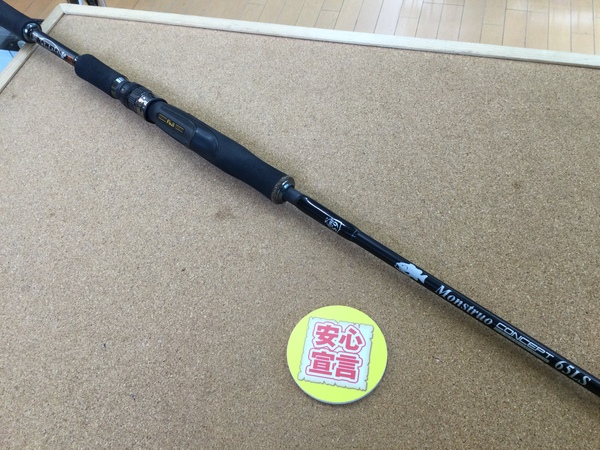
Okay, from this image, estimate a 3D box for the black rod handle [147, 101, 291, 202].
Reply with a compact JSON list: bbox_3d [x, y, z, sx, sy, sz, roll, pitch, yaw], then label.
[{"bbox_3d":[-0.084,-0.076,0.528,0.180,0.029,0.029,32,67,24],"label":"black rod handle"}]

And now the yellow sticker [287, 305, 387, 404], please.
[{"bbox_3d":[0.029,0.102,0.423,0.078,0.004,0.078,6,59,10],"label":"yellow sticker"}]

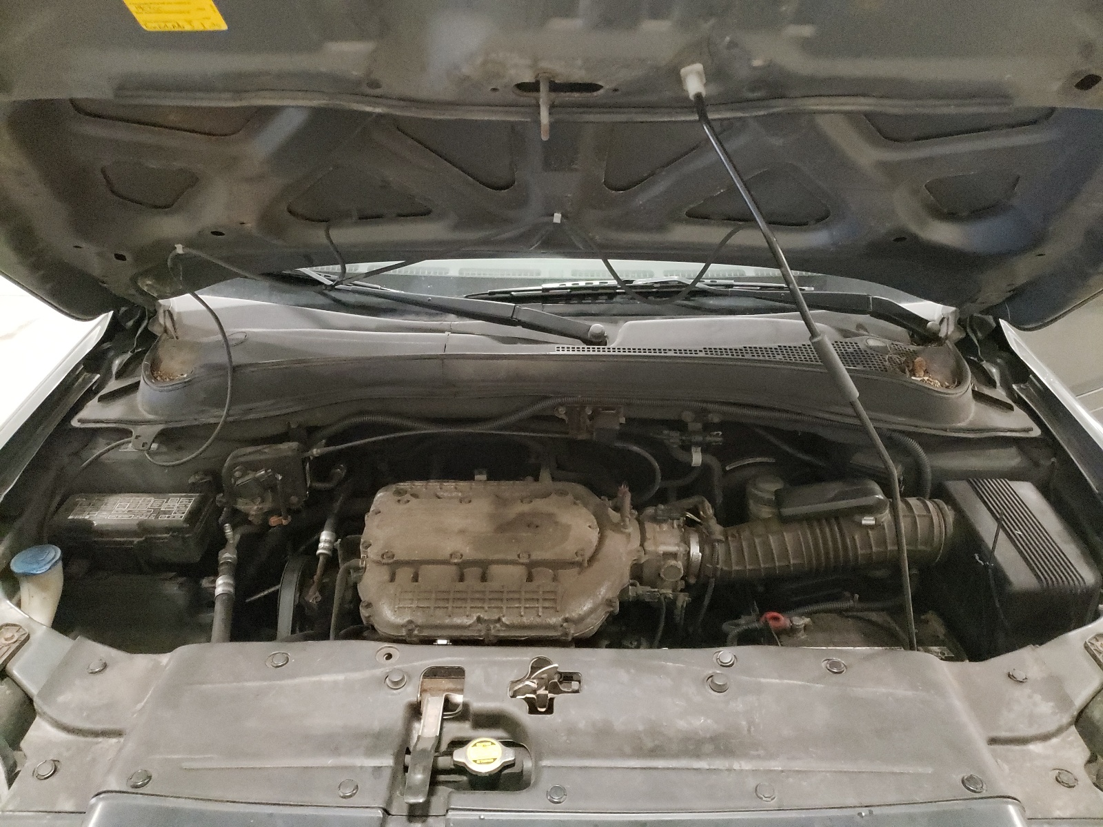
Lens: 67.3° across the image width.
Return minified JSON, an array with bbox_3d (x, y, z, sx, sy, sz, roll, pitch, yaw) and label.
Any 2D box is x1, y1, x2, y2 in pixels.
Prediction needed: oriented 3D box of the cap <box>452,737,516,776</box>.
[{"bbox_3d":[-0.068,0.348,0.836,0.061,0.019,0.043,0,30,0],"label":"cap"}]

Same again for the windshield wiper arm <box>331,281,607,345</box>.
[{"bbox_3d":[-0.165,-0.184,1.410,0.520,0.050,0.065,13,46,11],"label":"windshield wiper arm"}]

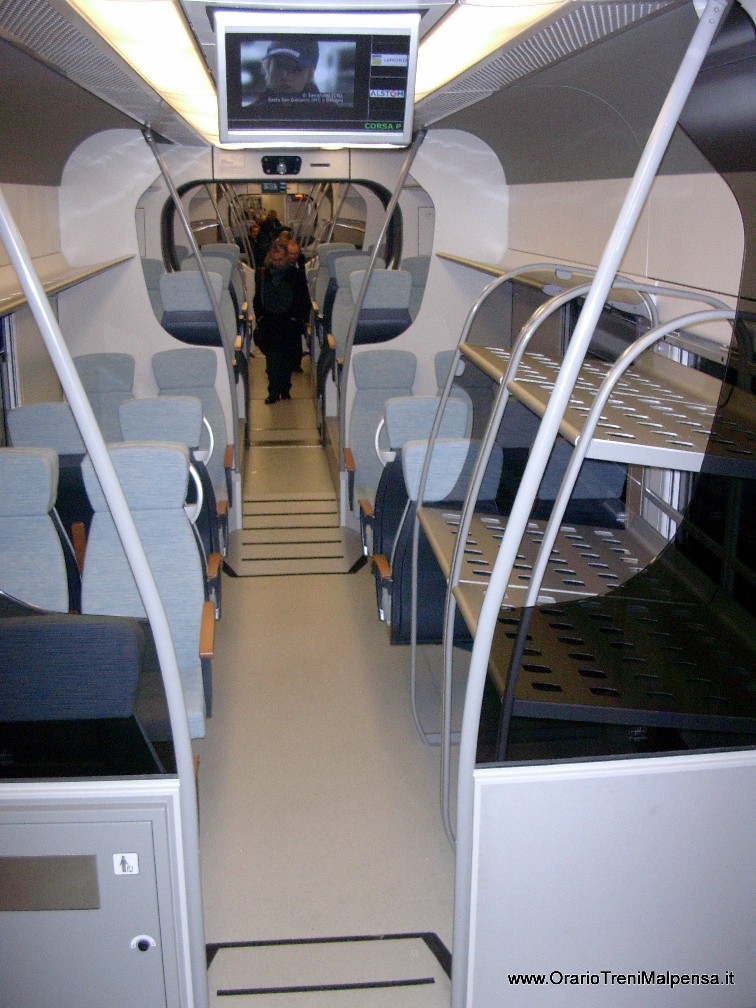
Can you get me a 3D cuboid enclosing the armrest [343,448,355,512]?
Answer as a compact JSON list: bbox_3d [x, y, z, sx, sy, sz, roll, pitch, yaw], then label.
[{"bbox_3d":[-0.167,-0.167,6.135,0.052,0.250,0.380,-2,16,-6],"label":"armrest"}]

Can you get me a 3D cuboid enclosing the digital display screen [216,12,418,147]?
[{"bbox_3d":[-0.123,-0.871,2.199,0.400,0.267,0.055,-2,44,-6],"label":"digital display screen"}]

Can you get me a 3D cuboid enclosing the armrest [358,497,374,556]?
[{"bbox_3d":[-0.059,0.114,5.122,0.052,0.230,0.370,-2,16,-6],"label":"armrest"}]

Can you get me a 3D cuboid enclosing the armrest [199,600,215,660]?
[{"bbox_3d":[-0.587,0.437,3.705,0.048,0.060,0.380,-2,16,-6],"label":"armrest"}]

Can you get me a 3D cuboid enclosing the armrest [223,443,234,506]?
[{"bbox_3d":[-0.849,-0.186,6.202,0.052,0.250,0.380,-2,16,-6],"label":"armrest"}]

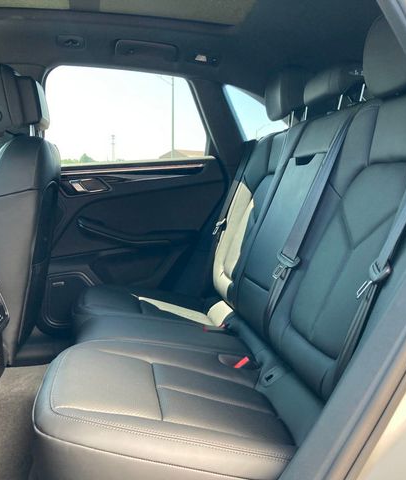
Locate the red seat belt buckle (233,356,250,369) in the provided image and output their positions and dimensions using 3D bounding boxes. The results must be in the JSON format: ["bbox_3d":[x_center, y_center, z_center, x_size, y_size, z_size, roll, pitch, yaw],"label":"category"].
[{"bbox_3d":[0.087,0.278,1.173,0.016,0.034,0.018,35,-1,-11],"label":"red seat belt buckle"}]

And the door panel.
[{"bbox_3d":[-0.261,0.015,1.918,0.730,0.660,0.110,0,6,-10],"label":"door panel"}]

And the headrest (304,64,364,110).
[{"bbox_3d":[0.336,-0.392,1.284,0.115,0.105,0.225,5,5,-10],"label":"headrest"}]

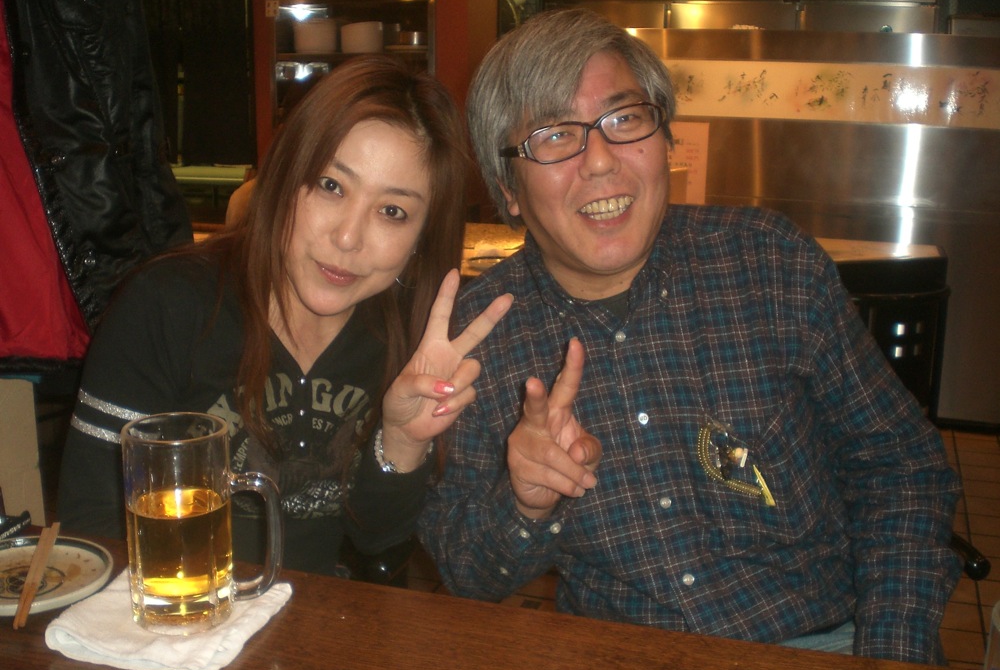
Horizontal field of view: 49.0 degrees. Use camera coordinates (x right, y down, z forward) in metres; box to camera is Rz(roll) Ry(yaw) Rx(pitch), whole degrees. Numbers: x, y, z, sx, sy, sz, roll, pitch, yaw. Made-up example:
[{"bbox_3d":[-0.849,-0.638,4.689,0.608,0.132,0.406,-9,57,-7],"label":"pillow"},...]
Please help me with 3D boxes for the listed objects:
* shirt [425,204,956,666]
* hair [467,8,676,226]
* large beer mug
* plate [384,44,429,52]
[{"bbox_3d":[0.200,0.120,1.130,0.520,0.490,0.330,-3,12,12],"label":"shirt"},{"bbox_3d":[0.071,-0.218,1.100,0.192,0.210,0.220,-14,12,-2],"label":"hair"},{"bbox_3d":[-0.231,0.145,0.865,0.119,0.153,0.080,-2,12,-17],"label":"large beer mug"},{"bbox_3d":[-0.375,-1.176,4.500,0.195,0.026,0.195,1,11,0],"label":"plate"}]

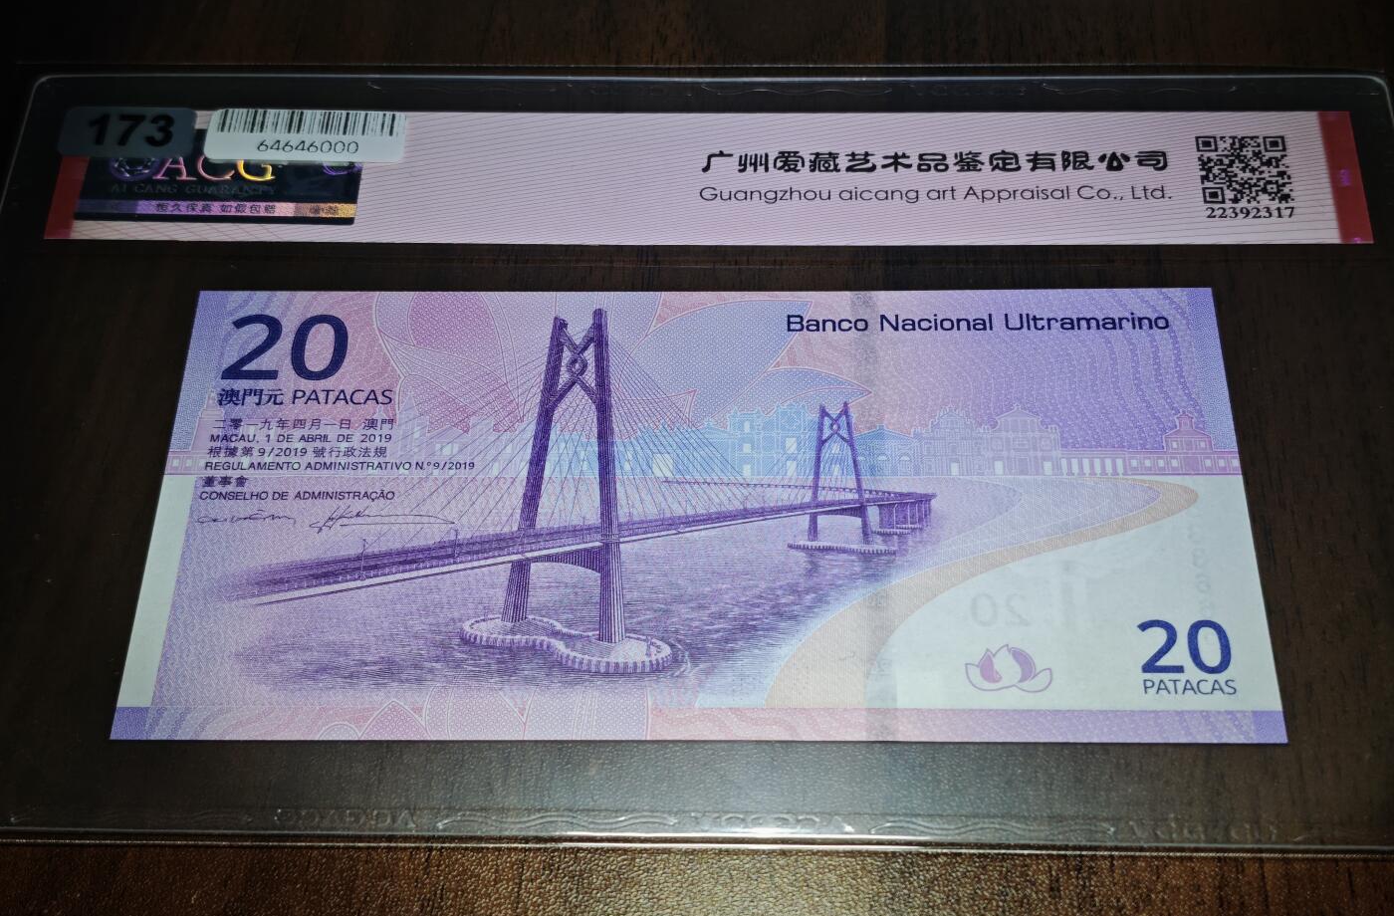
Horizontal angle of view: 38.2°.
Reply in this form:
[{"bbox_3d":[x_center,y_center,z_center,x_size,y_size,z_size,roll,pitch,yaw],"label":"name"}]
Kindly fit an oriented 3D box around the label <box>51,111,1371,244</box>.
[{"bbox_3d":[0.001,-0.042,0.298,0.193,0.001,0.026,0,55,2],"label":"label"}]

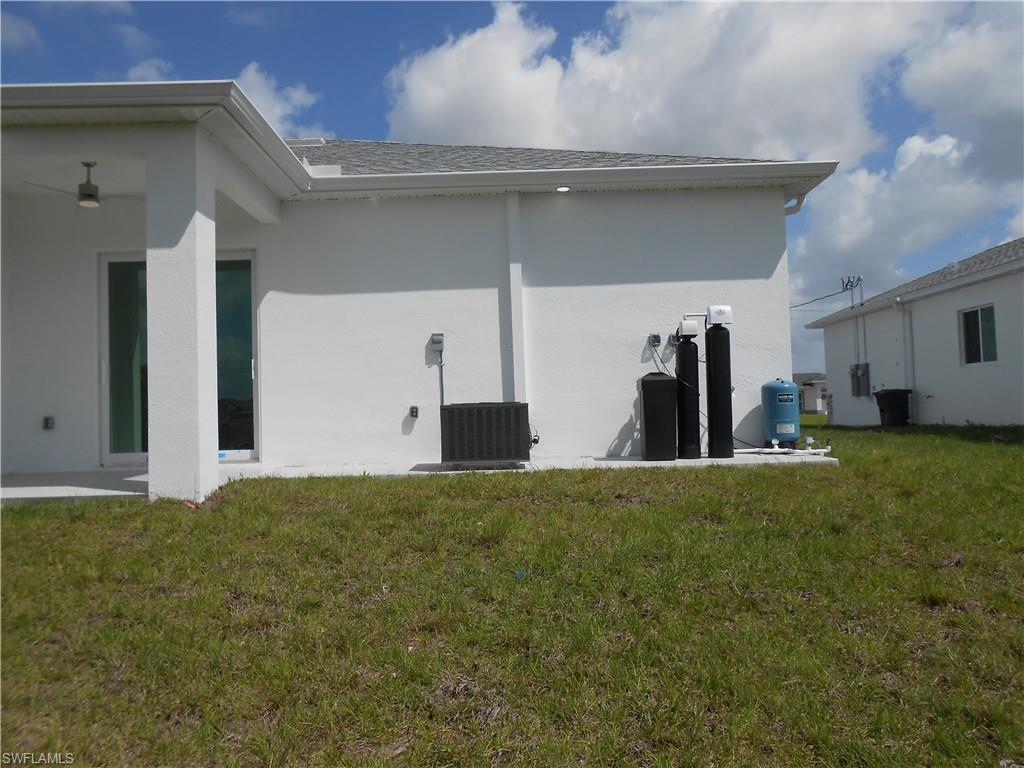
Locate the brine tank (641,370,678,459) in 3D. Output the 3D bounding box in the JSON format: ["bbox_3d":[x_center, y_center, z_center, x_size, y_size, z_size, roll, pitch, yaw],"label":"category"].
[{"bbox_3d":[1.509,0.341,8.111,0.376,0.914,0.396,-2,-2,0],"label":"brine tank"}]

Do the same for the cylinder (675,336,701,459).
[{"bbox_3d":[1.863,0.151,8.181,0.242,1.269,0.242,-2,-2,0],"label":"cylinder"}]

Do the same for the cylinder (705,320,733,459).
[{"bbox_3d":[2.203,0.072,8.186,0.269,1.416,0.269,-2,-2,0],"label":"cylinder"}]

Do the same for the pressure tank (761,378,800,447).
[{"bbox_3d":[2.911,0.352,8.301,0.411,0.782,0.411,-2,-2,0],"label":"pressure tank"}]

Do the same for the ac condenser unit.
[{"bbox_3d":[-0.269,0.493,7.760,0.837,0.589,0.837,-2,-2,0],"label":"ac condenser unit"}]

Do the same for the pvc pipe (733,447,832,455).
[{"bbox_3d":[2.827,0.707,8.104,1.015,0.061,0.061,-3,-2,26],"label":"pvc pipe"}]

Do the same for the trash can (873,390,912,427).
[{"bbox_3d":[9.025,0.589,18.207,0.710,0.985,0.609,-1,-2,-14],"label":"trash can"}]

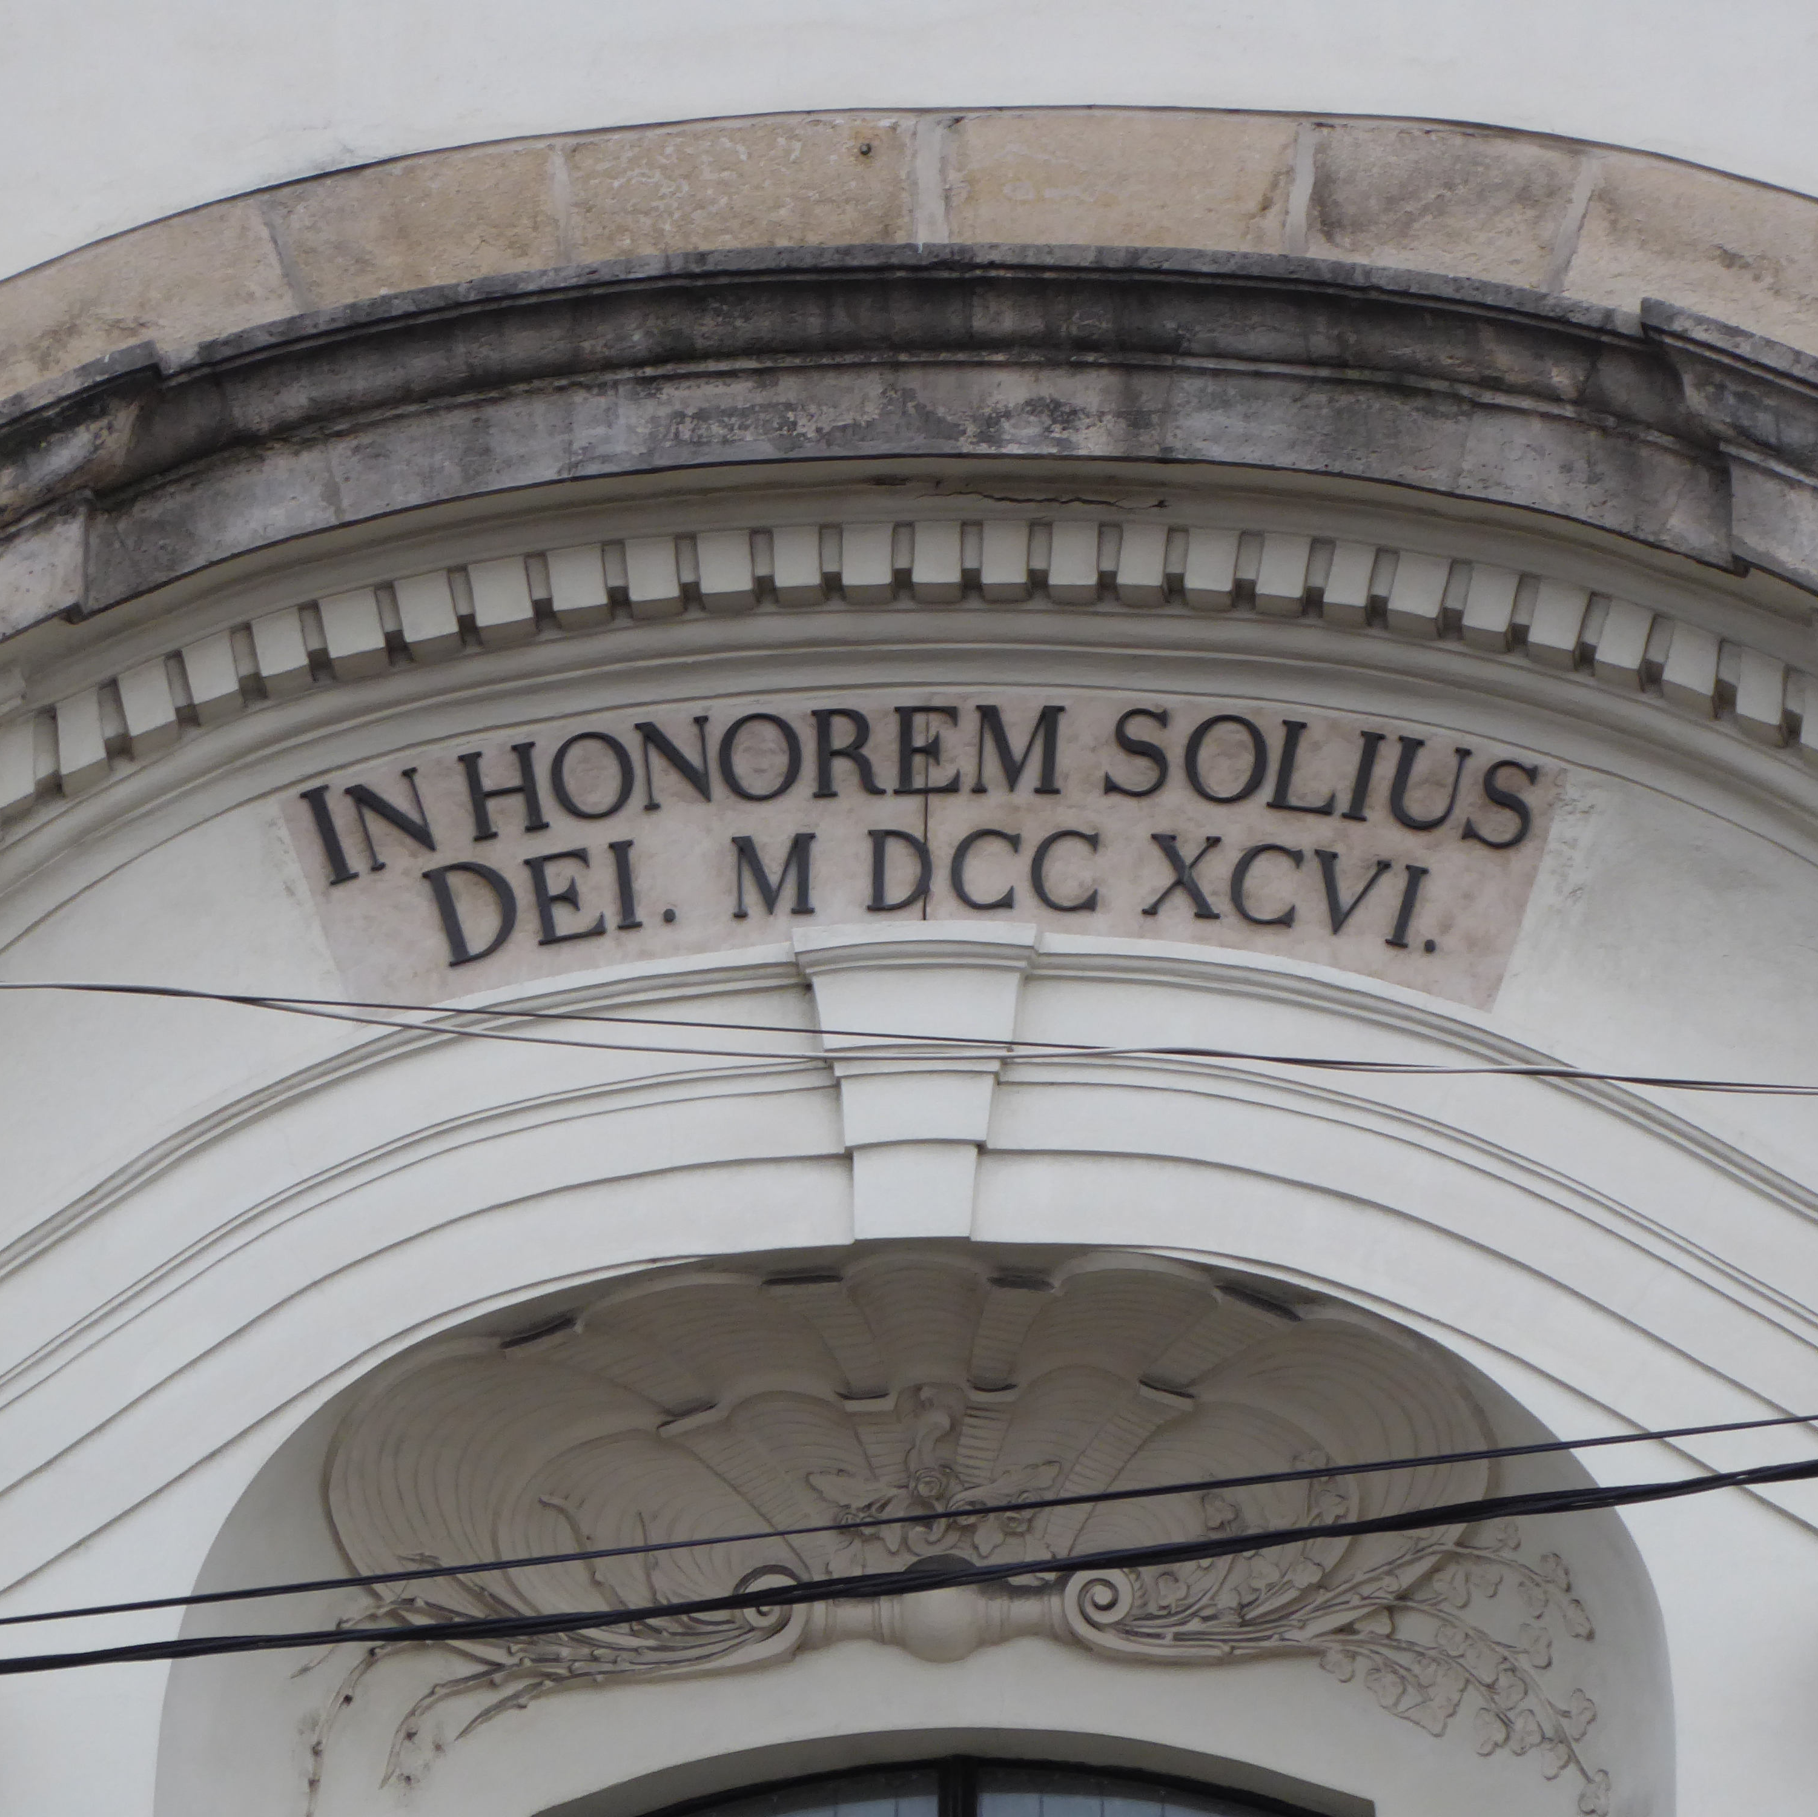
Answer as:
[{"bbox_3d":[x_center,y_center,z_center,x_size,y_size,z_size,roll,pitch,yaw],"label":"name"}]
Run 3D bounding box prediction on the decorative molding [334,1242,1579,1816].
[{"bbox_3d":[0.107,1.165,23.059,2.363,0.946,0.450,-1,-18,5],"label":"decorative molding"}]

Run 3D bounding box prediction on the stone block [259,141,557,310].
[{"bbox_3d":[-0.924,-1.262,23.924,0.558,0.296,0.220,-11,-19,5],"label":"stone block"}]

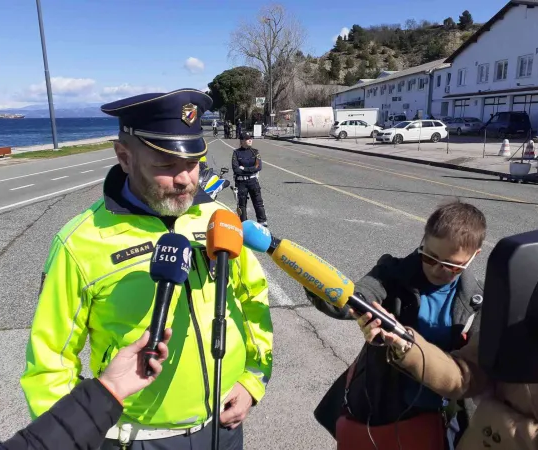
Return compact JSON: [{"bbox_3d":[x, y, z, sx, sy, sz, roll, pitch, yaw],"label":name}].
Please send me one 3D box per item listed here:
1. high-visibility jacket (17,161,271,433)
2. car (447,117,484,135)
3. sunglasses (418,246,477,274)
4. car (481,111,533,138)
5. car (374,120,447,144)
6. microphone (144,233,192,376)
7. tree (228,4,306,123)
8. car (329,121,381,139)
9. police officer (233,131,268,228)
[{"bbox_3d":[-0.333,0.193,1.307,0.650,0.710,0.380,-8,15,-28],"label":"high-visibility jacket"},{"bbox_3d":[17.082,-8.860,41.972,1.740,1.430,4.500,-4,14,-15],"label":"car"},{"bbox_3d":[0.473,0.062,1.275,0.143,0.050,0.145,19,37,10],"label":"sunglasses"},{"bbox_3d":[18.562,-7.912,36.982,1.830,1.800,4.550,-2,13,-5],"label":"car"},{"bbox_3d":[9.541,-6.281,31.360,4.690,1.470,1.830,-4,14,-15],"label":"car"},{"bbox_3d":[-0.200,0.142,0.873,0.076,0.262,0.076,5,-17,-1],"label":"microphone"},{"bbox_3d":[-0.316,-18.020,54.328,9.300,14.400,9.000,-1,13,0],"label":"tree"},{"bbox_3d":[7.465,-8.146,39.590,4.280,1.490,1.800,-3,13,-8],"label":"car"},{"bbox_3d":[-0.370,-0.846,8.632,0.600,1.680,0.400,0,13,3],"label":"police officer"}]

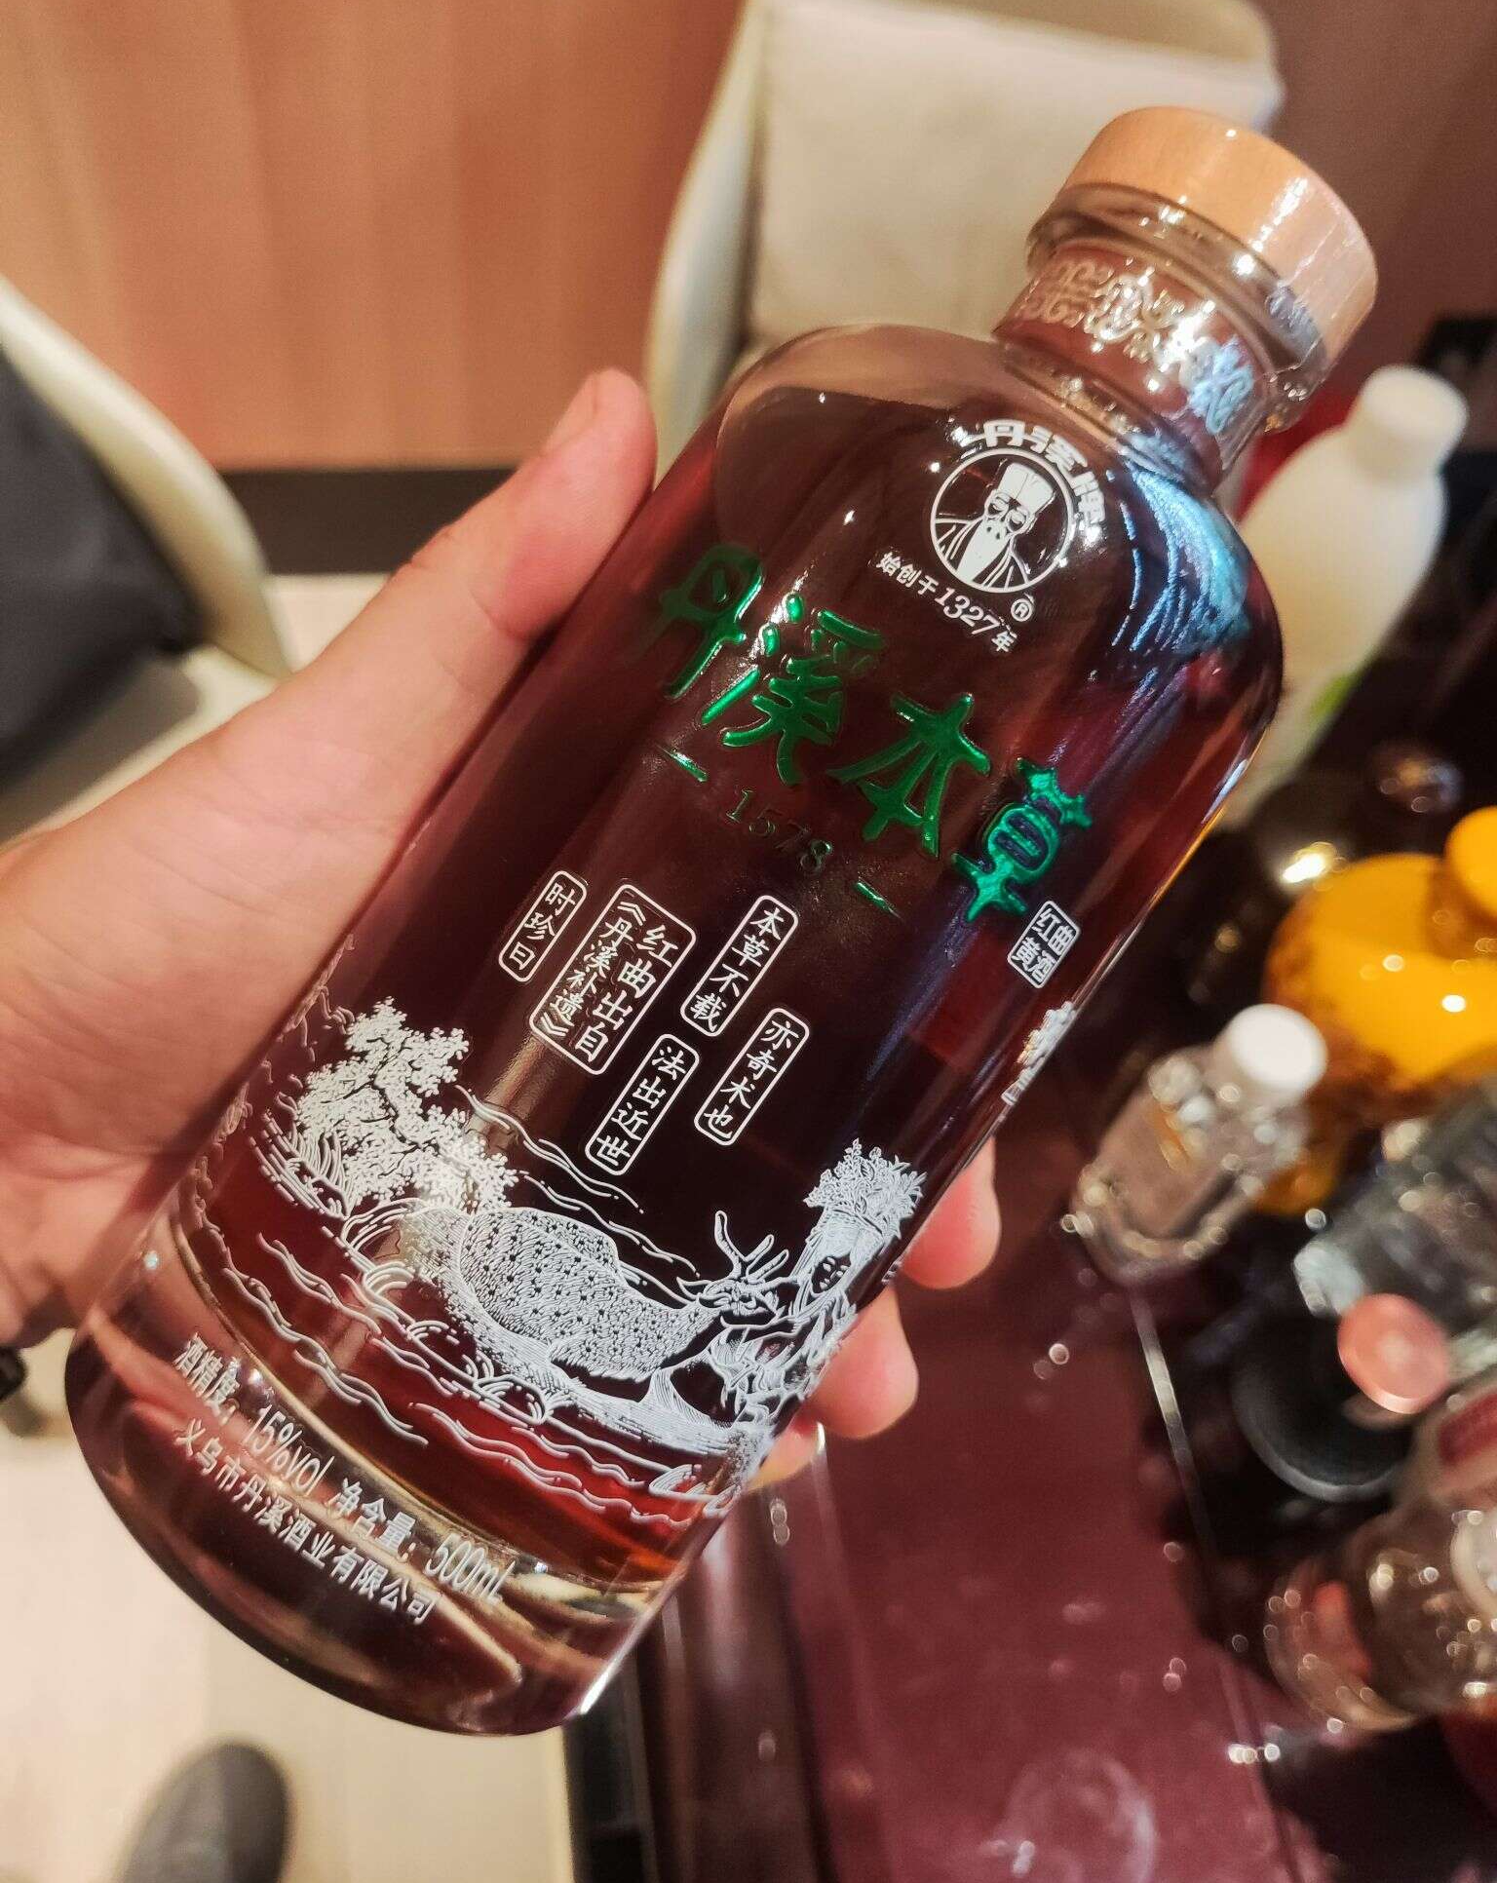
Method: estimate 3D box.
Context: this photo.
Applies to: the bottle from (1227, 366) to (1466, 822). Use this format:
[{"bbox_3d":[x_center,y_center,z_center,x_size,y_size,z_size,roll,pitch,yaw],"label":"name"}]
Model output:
[{"bbox_3d":[0.228,-0.138,0.603,0.071,0.203,0.071,12,54,0],"label":"bottle"}]

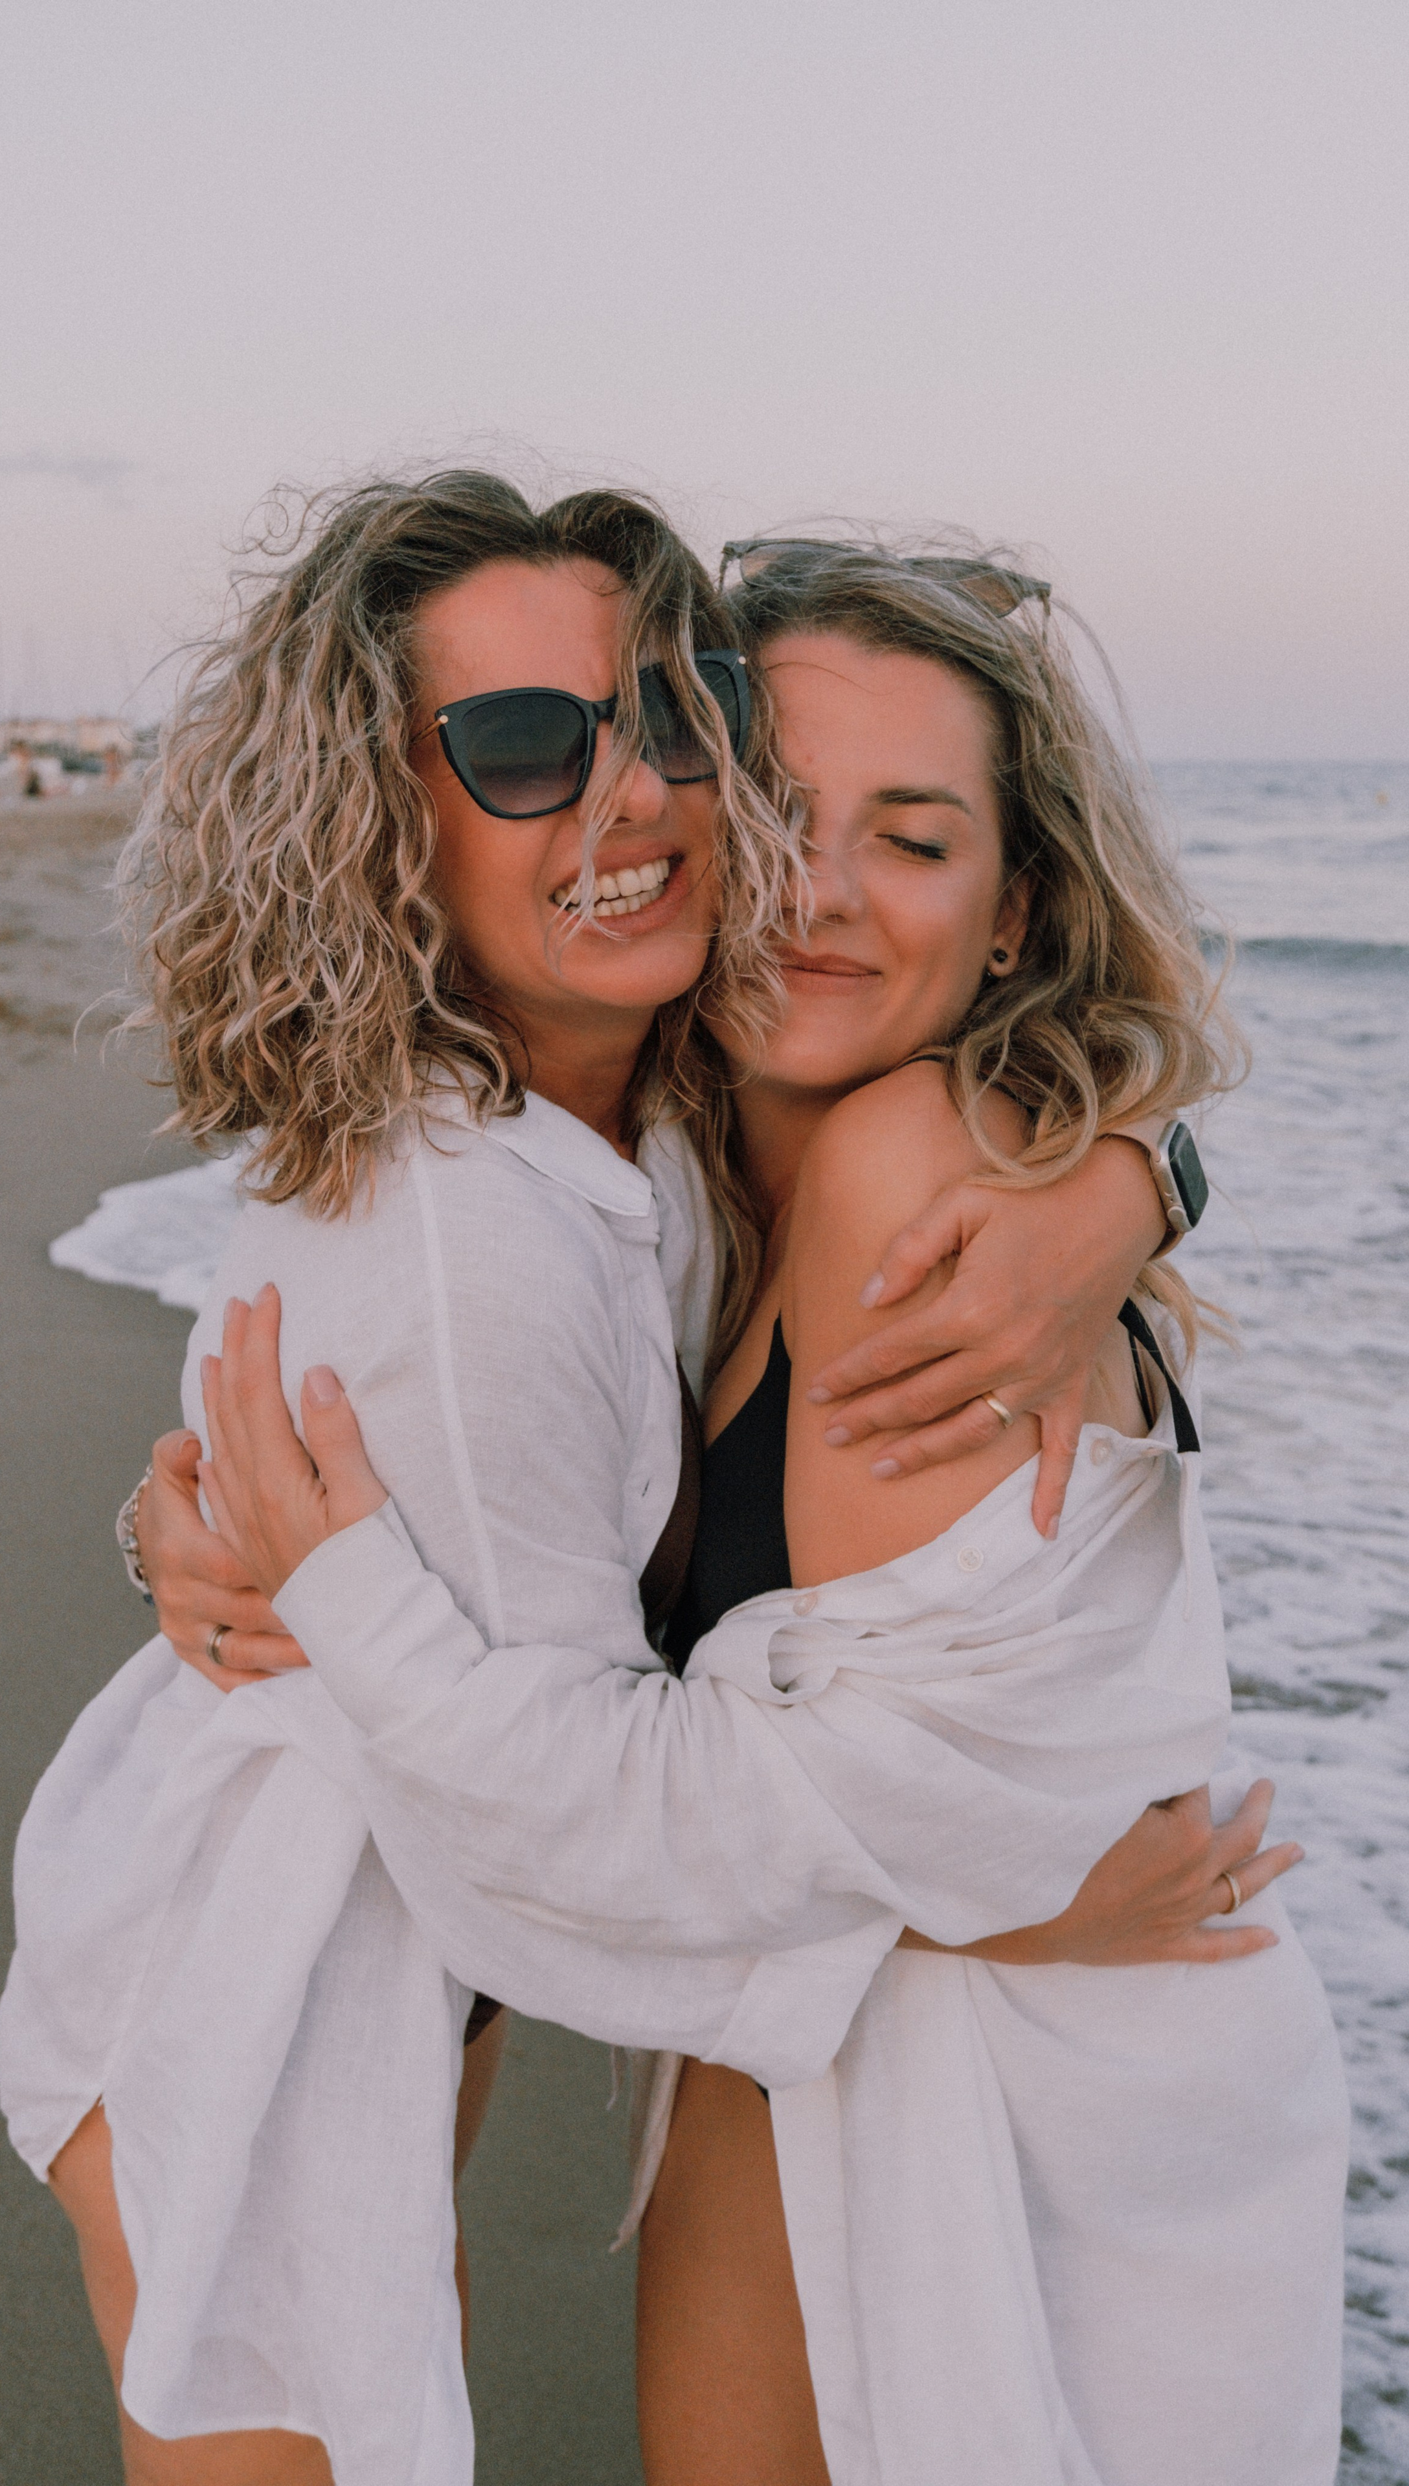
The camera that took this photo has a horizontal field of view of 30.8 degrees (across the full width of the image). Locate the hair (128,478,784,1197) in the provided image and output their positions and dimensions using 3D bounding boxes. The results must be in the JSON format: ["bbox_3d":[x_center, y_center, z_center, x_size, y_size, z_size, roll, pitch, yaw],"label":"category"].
[{"bbox_3d":[-0.107,-0.175,1.110,0.275,0.320,0.250,-10,12,-26],"label":"hair"}]

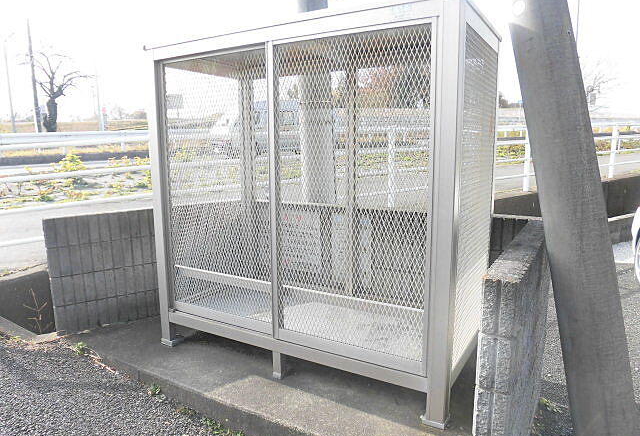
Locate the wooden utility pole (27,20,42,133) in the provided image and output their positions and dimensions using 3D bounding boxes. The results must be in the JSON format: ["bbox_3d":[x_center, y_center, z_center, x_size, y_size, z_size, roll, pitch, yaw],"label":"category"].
[{"bbox_3d":[-16.069,-7.353,25.000,0.320,7.000,0.320,0,8,0],"label":"wooden utility pole"}]

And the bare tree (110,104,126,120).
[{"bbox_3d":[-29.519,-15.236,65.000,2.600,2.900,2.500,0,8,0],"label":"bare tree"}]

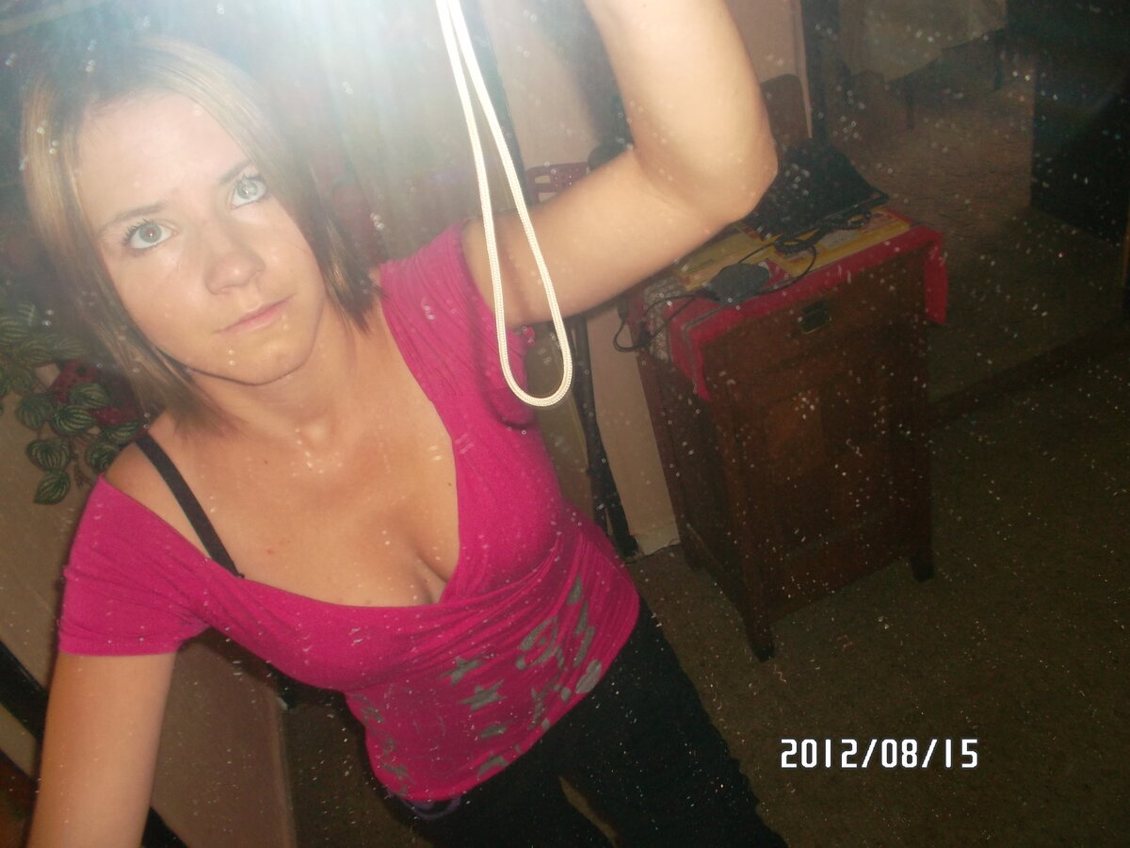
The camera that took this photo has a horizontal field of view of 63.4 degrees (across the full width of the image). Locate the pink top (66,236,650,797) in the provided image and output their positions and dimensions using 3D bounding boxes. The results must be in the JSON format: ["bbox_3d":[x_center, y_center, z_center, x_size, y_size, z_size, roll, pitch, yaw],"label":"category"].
[{"bbox_3d":[-0.168,0.150,0.841,0.470,0.500,0.240,-33,39,-9],"label":"pink top"}]

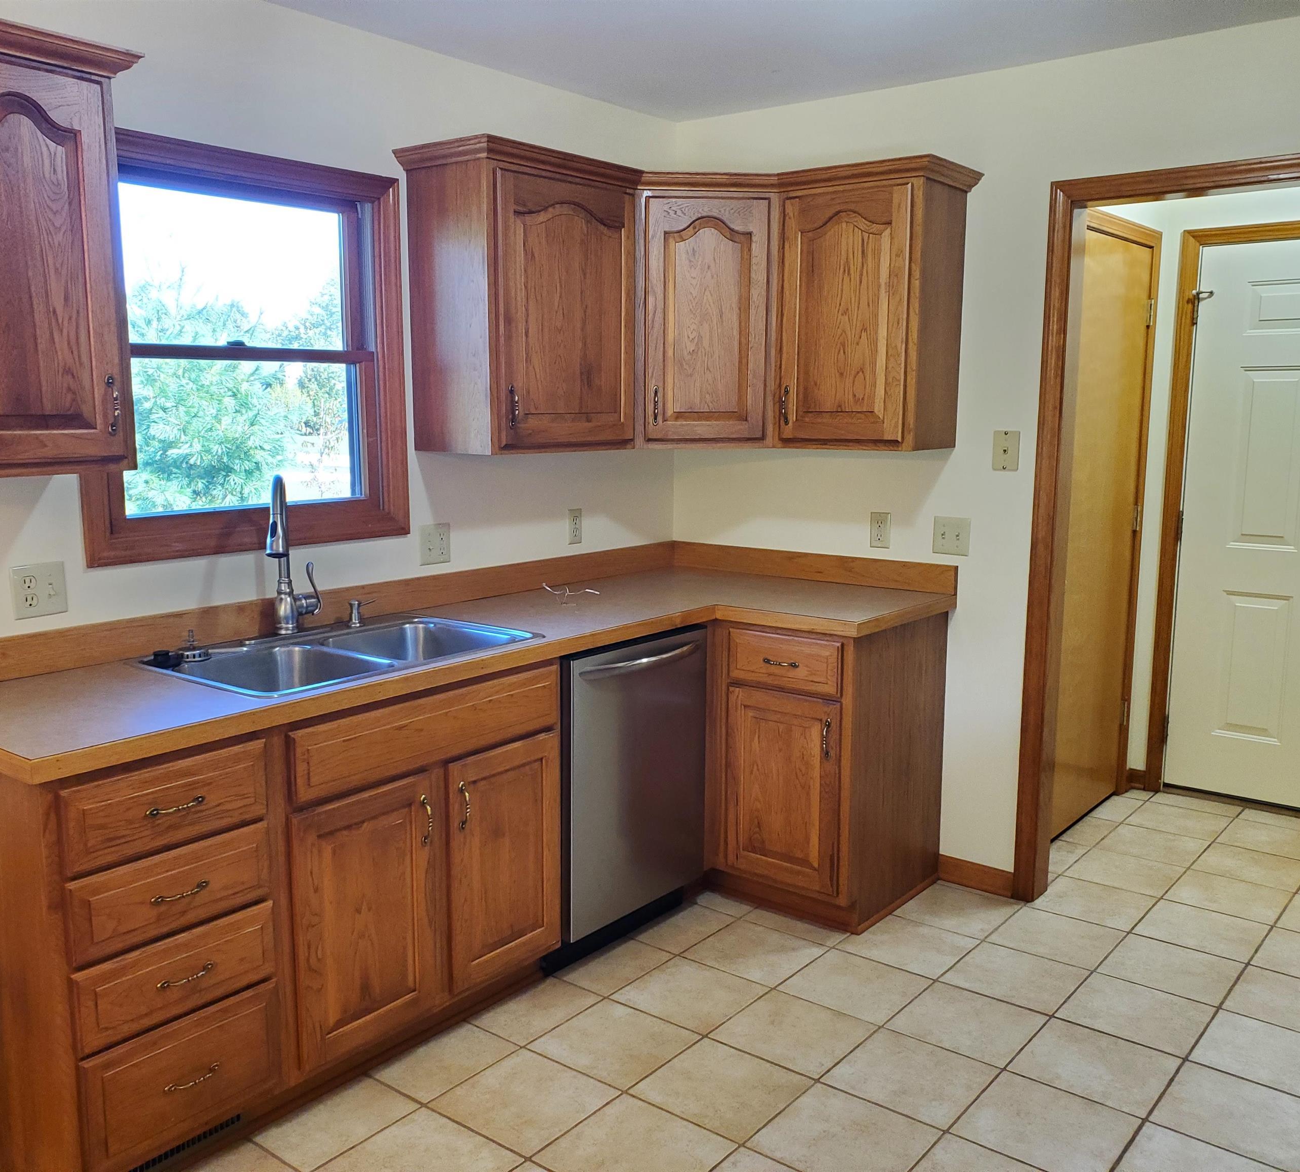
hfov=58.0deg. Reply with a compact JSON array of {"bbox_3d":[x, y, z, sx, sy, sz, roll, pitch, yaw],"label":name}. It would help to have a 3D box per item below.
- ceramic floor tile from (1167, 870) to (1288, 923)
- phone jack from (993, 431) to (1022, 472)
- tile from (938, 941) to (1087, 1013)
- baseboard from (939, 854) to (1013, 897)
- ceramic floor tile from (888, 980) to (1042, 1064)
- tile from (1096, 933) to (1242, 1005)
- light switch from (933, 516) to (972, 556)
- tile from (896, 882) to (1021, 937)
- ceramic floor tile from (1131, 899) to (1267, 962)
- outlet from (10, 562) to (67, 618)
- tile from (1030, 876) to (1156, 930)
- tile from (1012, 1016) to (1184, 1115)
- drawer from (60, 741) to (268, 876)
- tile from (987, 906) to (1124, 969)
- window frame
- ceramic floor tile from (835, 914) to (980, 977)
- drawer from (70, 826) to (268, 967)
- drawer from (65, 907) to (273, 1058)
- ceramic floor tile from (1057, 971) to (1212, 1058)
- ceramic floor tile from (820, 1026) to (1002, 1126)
[{"bbox_3d":[1.769,0.953,3.583,0.295,0.010,0.295,6,10,38],"label":"ceramic floor tile"},{"bbox_3d":[1.032,-0.390,3.407,0.078,0.116,0.013,6,10,38],"label":"phone jack"},{"bbox_3d":[0.970,1.039,3.111,0.304,0.010,0.298,6,10,38],"label":"tile"},{"bbox_3d":[1.024,0.910,3.688,0.244,0.081,0.014,6,10,38],"label":"baseboard"},{"bbox_3d":[0.780,1.073,2.879,0.304,0.010,0.298,6,10,38],"label":"ceramic floor tile"},{"bbox_3d":[1.399,1.029,3.146,0.303,0.010,0.297,6,11,39],"label":"tile"},{"bbox_3d":[0.908,-0.149,3.542,0.117,0.114,0.016,6,10,38],"label":"light switch"},{"bbox_3d":[0.923,0.977,3.528,0.293,0.010,0.297,6,11,39],"label":"tile"},{"bbox_3d":[1.590,0.994,3.377,0.303,0.010,0.297,6,11,39],"label":"ceramic floor tile"},{"bbox_3d":[-1.321,0.010,2.542,0.012,0.112,0.114,6,10,38],"label":"outlet"},{"bbox_3d":[1.349,0.968,3.571,0.303,0.010,0.297,6,11,39],"label":"tile"},{"bbox_3d":[1.008,1.087,2.656,0.295,0.010,0.295,6,10,38],"label":"tile"},{"bbox_3d":[-1.022,0.380,2.242,0.435,0.155,0.383,6,10,38],"label":"drawer"},{"bbox_3d":[1.164,1.004,3.347,0.304,0.010,0.298,6,10,38],"label":"tile"},{"bbox_3d":[-0.999,-0.573,2.925,0.081,0.963,0.914,6,11,39],"label":"window frame"},{"bbox_3d":[0.730,1.012,3.296,0.293,0.010,0.297,6,11,39],"label":"ceramic floor tile"},{"bbox_3d":[-1.015,0.532,2.245,0.460,0.150,0.381,6,10,38],"label":"drawer"},{"bbox_3d":[-1.020,0.702,2.288,0.435,0.154,0.383,6,10,38],"label":"drawer"},{"bbox_3d":[1.195,1.054,2.885,0.295,0.010,0.295,6,10,38],"label":"ceramic floor tile"},{"bbox_3d":[0.590,1.107,2.646,0.304,0.010,0.298,6,10,38],"label":"ceramic floor tile"}]

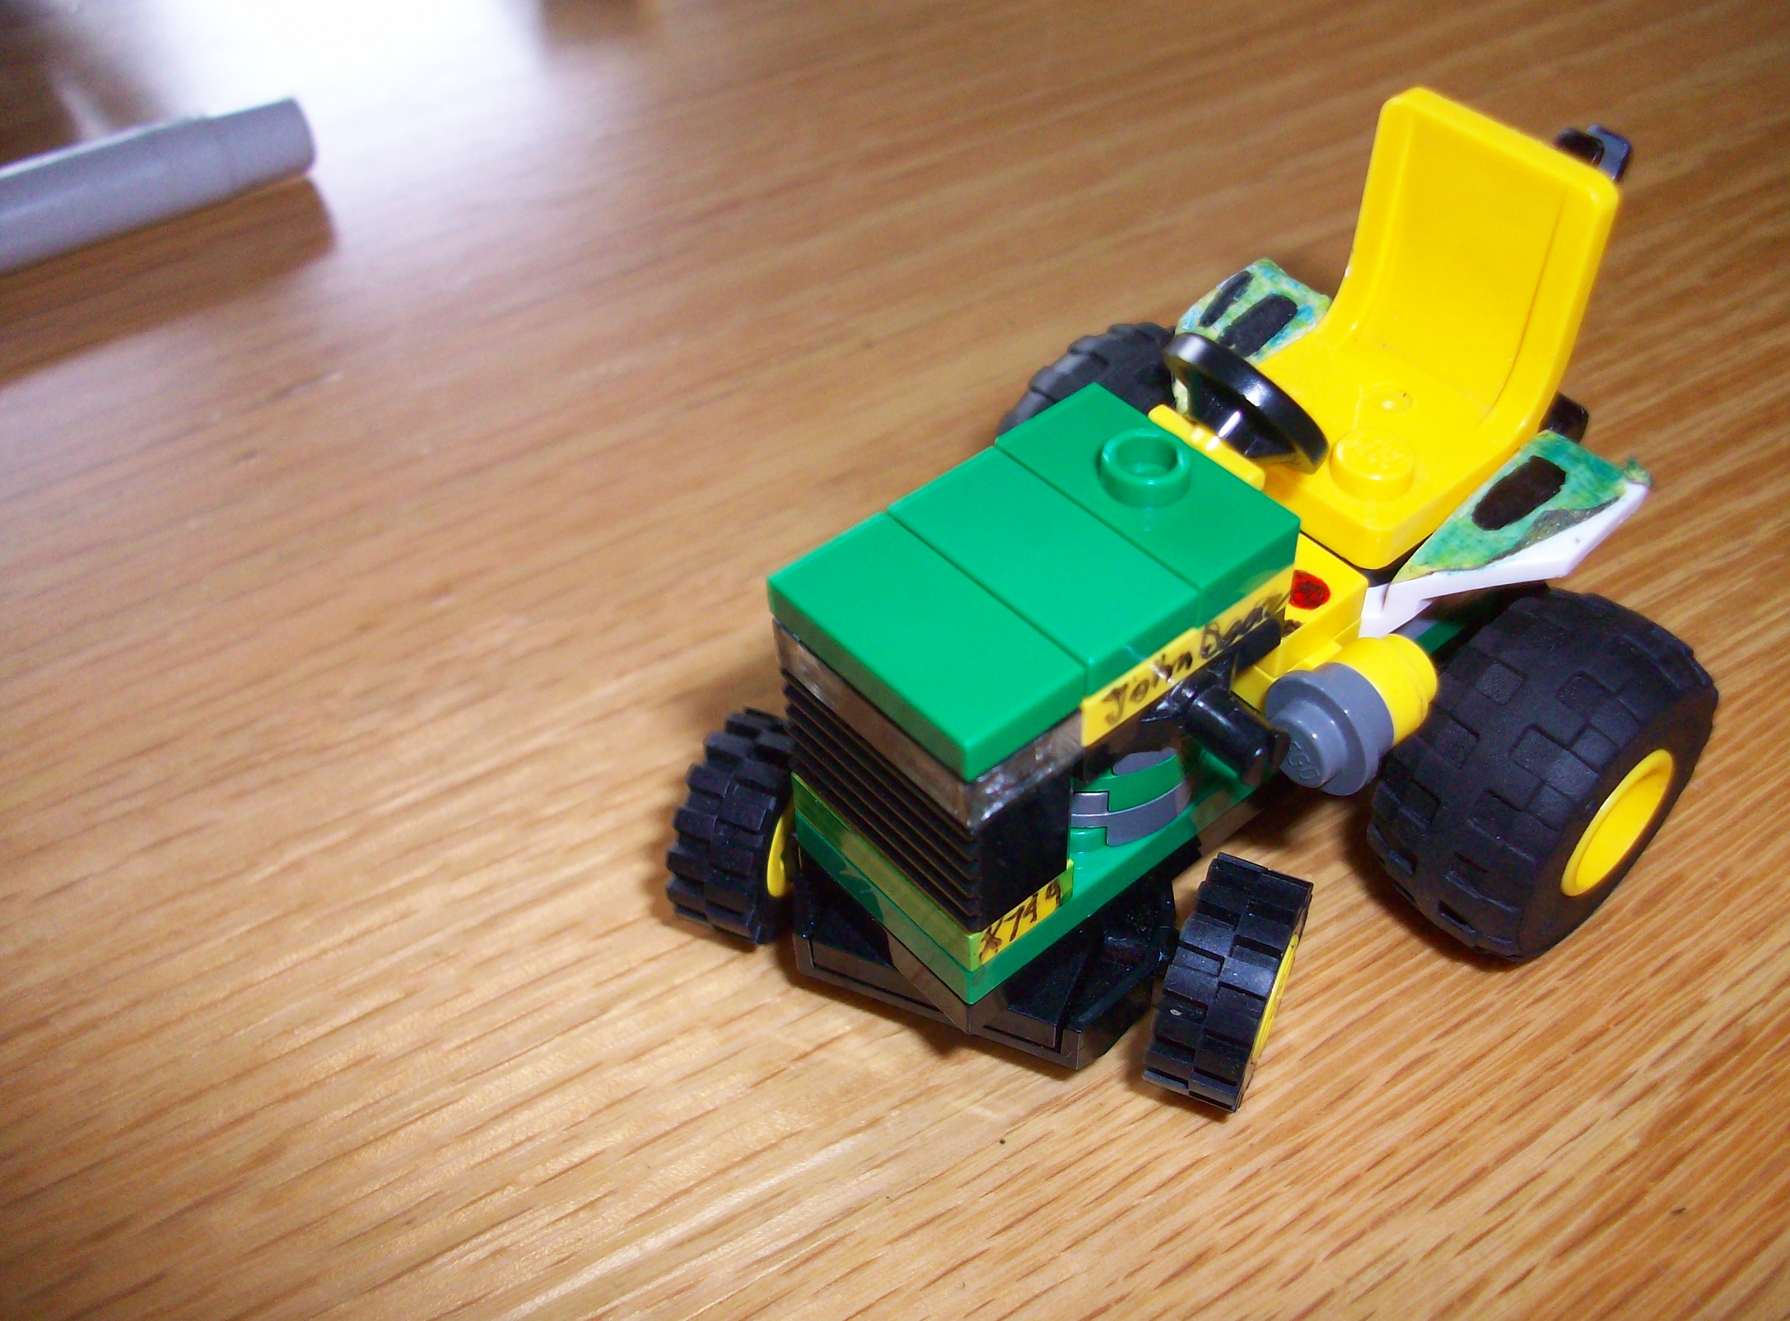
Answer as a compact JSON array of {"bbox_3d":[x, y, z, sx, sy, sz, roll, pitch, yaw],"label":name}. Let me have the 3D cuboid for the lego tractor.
[{"bbox_3d":[0.018,-0.004,0.108,0.064,0.046,0.049,-33,53,-25],"label":"lego tractor"}]

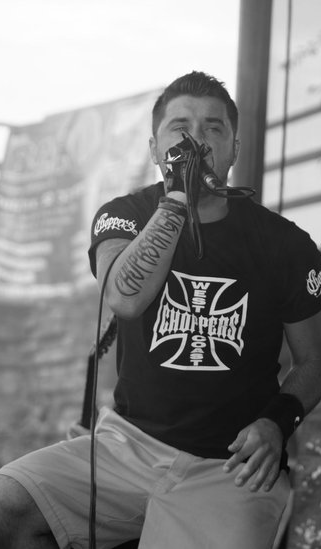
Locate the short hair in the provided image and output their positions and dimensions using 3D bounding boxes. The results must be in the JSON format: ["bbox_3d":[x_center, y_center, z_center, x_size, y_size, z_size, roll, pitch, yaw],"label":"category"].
[{"bbox_3d":[0.067,-0.327,5.280,0.168,0.140,0.195,2,-3,-2],"label":"short hair"}]

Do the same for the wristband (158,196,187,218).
[{"bbox_3d":[0.023,-0.125,5.130,0.060,0.030,0.055,18,-15,0],"label":"wristband"}]

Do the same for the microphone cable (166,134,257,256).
[{"bbox_3d":[0.092,-0.148,5.130,0.170,0.238,0.120,3,-4,0],"label":"microphone cable"}]

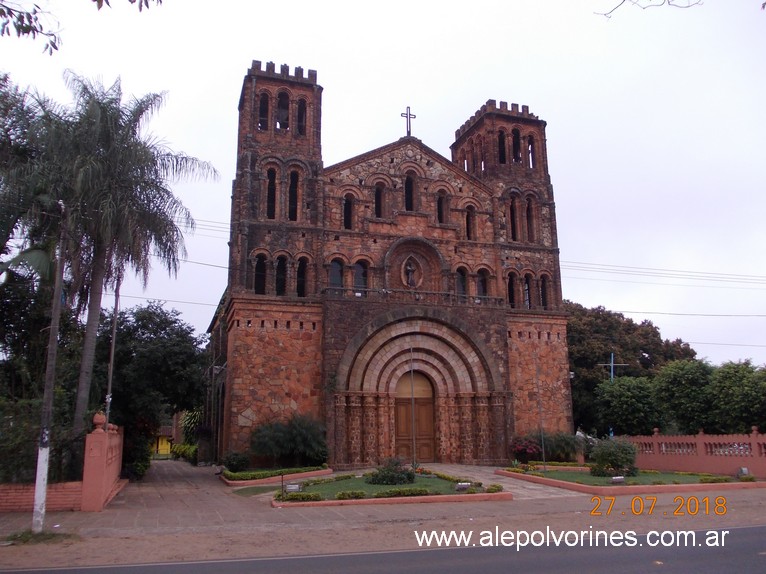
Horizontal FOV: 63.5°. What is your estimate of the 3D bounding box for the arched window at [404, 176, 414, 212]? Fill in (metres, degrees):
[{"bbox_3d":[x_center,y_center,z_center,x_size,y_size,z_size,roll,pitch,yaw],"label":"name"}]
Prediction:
[{"bbox_3d":[1.380,-4.896,32.264,0.560,2.120,0.300,3,-14,-19],"label":"arched window"}]

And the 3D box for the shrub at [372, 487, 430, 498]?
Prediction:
[{"bbox_3d":[0.460,5.459,16.588,1.450,0.280,0.450,1,-14,-8],"label":"shrub"}]

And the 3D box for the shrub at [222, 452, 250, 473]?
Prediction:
[{"bbox_3d":[-5.888,6.990,24.963,1.150,0.920,1.100,2,-13,-13],"label":"shrub"}]

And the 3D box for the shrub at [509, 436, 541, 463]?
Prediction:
[{"bbox_3d":[5.272,6.035,22.980,1.150,0.951,1.000,3,-12,-18],"label":"shrub"}]

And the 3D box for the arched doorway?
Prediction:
[{"bbox_3d":[1.382,5.772,27.493,1.870,3.960,0.200,3,-13,-18],"label":"arched doorway"}]

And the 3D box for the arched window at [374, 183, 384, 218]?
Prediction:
[{"bbox_3d":[-0.179,-4.412,31.590,0.540,1.920,0.300,3,-14,-19],"label":"arched window"}]

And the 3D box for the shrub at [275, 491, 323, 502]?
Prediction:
[{"bbox_3d":[-1.823,4.479,13.379,1.020,0.250,0.420,3,-14,-19],"label":"shrub"}]

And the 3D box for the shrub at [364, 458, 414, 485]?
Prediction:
[{"bbox_3d":[0.191,6.509,22.043,1.650,0.870,1.400,1,-14,-8],"label":"shrub"}]

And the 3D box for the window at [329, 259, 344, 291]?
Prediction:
[{"bbox_3d":[-1.976,-0.467,26.676,0.584,1.561,0.280,4,-12,-18],"label":"window"}]

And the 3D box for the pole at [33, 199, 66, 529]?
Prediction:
[{"bbox_3d":[-5.705,1.242,10.623,0.200,5.623,0.200,2,-11,-18],"label":"pole"}]

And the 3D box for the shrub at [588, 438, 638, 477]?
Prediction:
[{"bbox_3d":[7.108,5.262,19.263,1.500,1.120,1.450,-5,-14,19],"label":"shrub"}]

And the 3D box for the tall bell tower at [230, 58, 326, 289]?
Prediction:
[{"bbox_3d":[-5.603,-5.000,31.845,4.200,11.450,4.300,3,-14,-19],"label":"tall bell tower"}]

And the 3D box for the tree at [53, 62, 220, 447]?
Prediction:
[{"bbox_3d":[-8.123,-0.196,19.064,5.100,12.401,5.100,5,-14,-23],"label":"tree"}]

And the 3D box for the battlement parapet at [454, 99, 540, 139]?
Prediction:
[{"bbox_3d":[5.213,-7.397,28.650,2.500,0.650,3.500,3,-12,-18],"label":"battlement parapet"}]

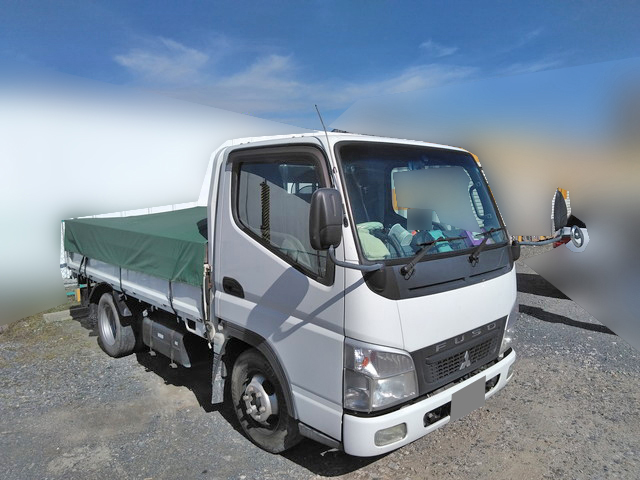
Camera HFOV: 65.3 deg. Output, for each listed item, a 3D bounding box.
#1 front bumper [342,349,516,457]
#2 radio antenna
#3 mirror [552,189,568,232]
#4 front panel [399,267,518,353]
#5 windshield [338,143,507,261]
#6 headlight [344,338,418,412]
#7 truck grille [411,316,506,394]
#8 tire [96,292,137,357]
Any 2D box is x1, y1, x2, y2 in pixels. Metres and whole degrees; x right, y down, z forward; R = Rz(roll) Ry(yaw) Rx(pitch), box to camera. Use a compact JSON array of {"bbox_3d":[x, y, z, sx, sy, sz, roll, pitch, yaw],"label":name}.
[{"bbox_3d":[0.823,0.928,3.081,1.680,0.278,0.278,-6,9,-43],"label":"front bumper"},{"bbox_3d":[0.028,-0.514,2.704,0.015,0.485,0.015,1,-19,-43],"label":"radio antenna"},{"bbox_3d":[1.761,-0.216,3.666,0.089,0.318,0.189,2,7,18],"label":"mirror"},{"bbox_3d":[0.850,0.393,2.997,1.272,0.318,0.139,-6,9,-43],"label":"front panel"},{"bbox_3d":[0.717,-0.246,3.072,1.471,0.666,0.169,-6,-12,-43],"label":"windshield"},{"bbox_3d":[0.341,0.690,2.631,0.398,0.378,0.229,-6,9,-43],"label":"headlight"},{"bbox_3d":[0.869,0.681,3.006,1.073,0.278,0.089,-6,9,-43],"label":"truck grille"},{"bbox_3d":[-2.048,0.851,5.112,0.189,0.656,0.656,-6,9,-43],"label":"tire"}]

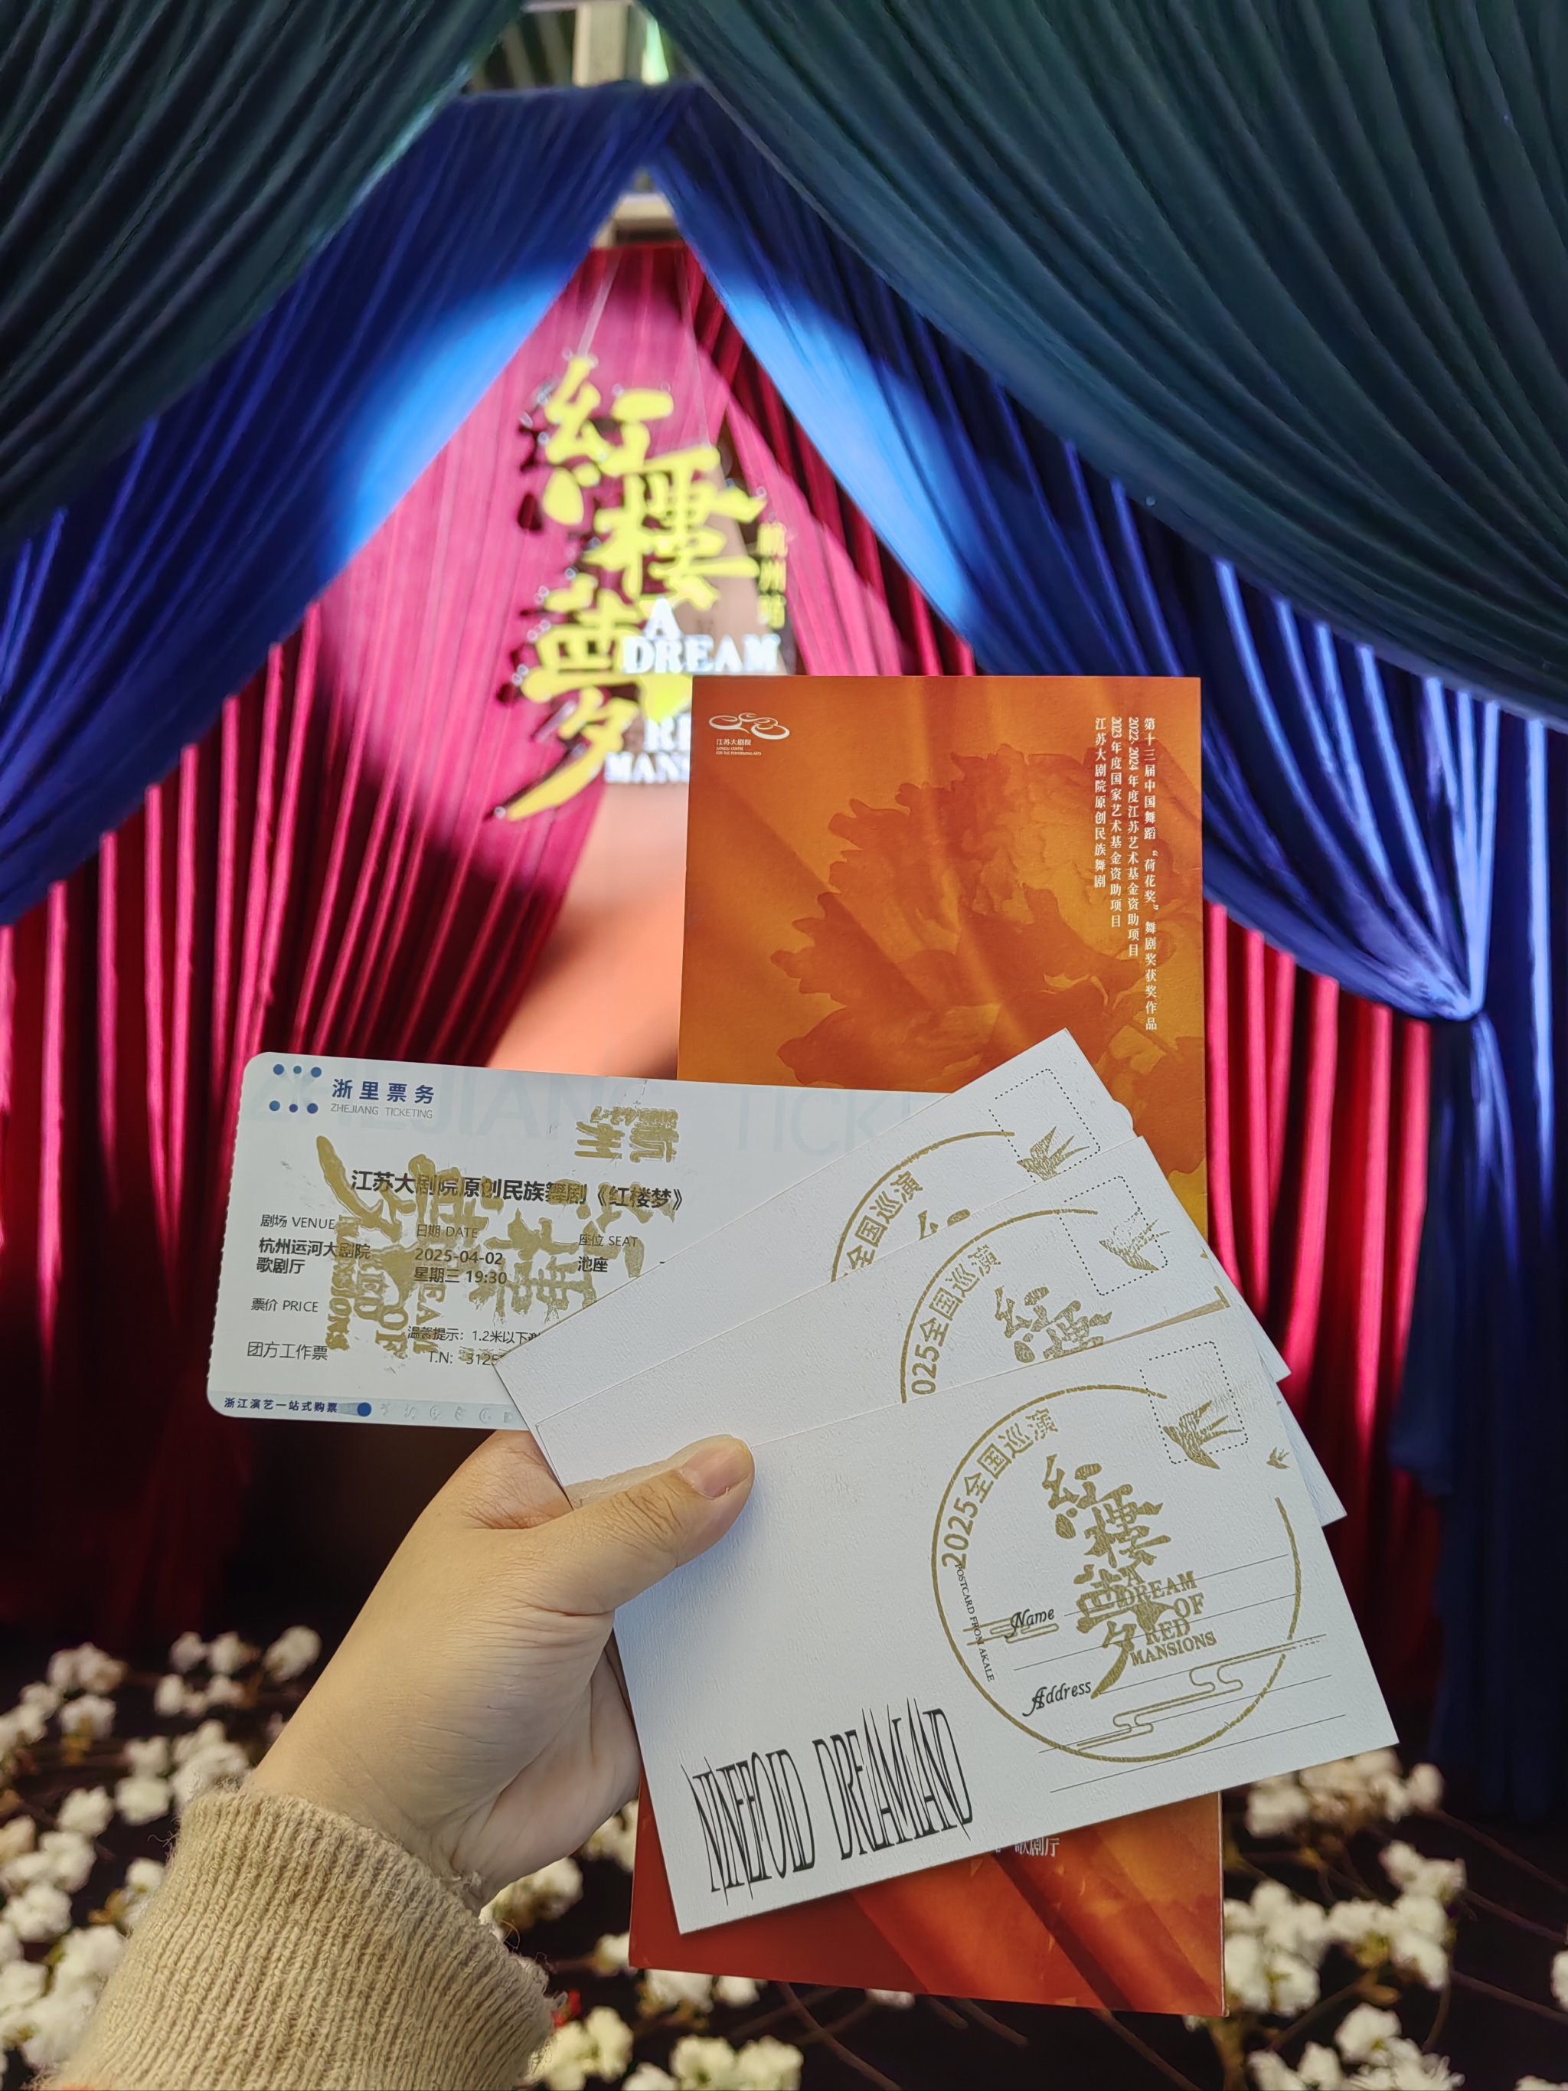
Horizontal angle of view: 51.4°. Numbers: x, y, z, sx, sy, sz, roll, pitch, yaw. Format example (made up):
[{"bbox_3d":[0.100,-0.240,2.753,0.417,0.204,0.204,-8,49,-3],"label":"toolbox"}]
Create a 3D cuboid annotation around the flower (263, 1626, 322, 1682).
[{"bbox_3d":[-0.559,0.690,1.850,0.065,0.059,0.067,0,-3,0],"label":"flower"}]

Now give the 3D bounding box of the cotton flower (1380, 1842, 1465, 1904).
[{"bbox_3d":[0.634,0.822,1.620,0.083,0.061,0.072,3,6,23],"label":"cotton flower"}]

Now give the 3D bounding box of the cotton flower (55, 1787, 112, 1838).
[{"bbox_3d":[-0.672,0.737,1.567,0.053,0.047,0.055,0,-3,0],"label":"cotton flower"}]

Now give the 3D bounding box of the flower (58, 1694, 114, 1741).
[{"bbox_3d":[-0.824,0.792,1.924,0.068,0.056,0.062,-2,6,-24],"label":"flower"}]

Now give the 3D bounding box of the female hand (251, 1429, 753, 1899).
[{"bbox_3d":[-0.057,0.138,0.370,0.130,0.108,0.090,0,-3,-6],"label":"female hand"}]

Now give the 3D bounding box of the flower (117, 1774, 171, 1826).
[{"bbox_3d":[-0.687,0.809,1.750,0.063,0.056,0.060,-2,6,-22],"label":"flower"}]

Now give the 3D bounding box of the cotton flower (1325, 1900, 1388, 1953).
[{"bbox_3d":[0.540,0.830,1.537,0.060,0.051,0.055,3,6,21],"label":"cotton flower"}]

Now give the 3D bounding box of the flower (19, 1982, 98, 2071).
[{"bbox_3d":[-0.703,0.950,1.580,0.075,0.080,0.075,0,-3,0],"label":"flower"}]

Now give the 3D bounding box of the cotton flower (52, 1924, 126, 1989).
[{"bbox_3d":[-0.637,0.834,1.494,0.067,0.058,0.063,-2,6,-24],"label":"cotton flower"}]

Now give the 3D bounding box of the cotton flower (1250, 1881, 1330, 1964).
[{"bbox_3d":[0.439,0.762,1.415,0.069,0.069,0.072,0,-3,0],"label":"cotton flower"}]

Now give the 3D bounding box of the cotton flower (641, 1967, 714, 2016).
[{"bbox_3d":[-0.114,1.005,1.740,0.076,0.066,0.070,0,-3,0],"label":"cotton flower"}]

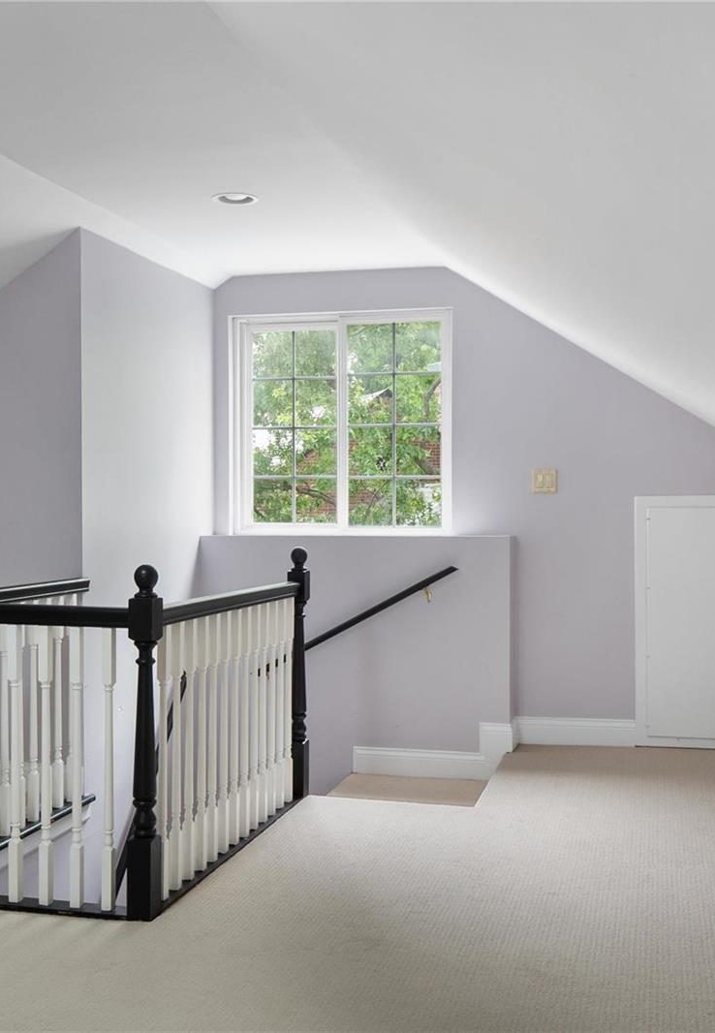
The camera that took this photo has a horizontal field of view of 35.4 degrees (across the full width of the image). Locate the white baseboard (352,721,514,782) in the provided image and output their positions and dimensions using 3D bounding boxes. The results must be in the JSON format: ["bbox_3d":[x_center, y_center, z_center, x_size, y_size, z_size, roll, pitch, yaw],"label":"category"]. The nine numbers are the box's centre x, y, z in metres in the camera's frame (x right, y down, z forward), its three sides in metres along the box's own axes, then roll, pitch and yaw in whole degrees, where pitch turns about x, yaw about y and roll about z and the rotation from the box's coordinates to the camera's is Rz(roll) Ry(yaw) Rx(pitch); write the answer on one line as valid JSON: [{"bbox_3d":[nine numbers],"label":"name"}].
[{"bbox_3d":[0.344,1.070,5.155,0.753,0.265,0.022,0,1,16],"label":"white baseboard"}]

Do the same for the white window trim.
[{"bbox_3d":[-0.084,-0.459,5.514,1.103,1.092,0.090,0,1,16],"label":"white window trim"}]

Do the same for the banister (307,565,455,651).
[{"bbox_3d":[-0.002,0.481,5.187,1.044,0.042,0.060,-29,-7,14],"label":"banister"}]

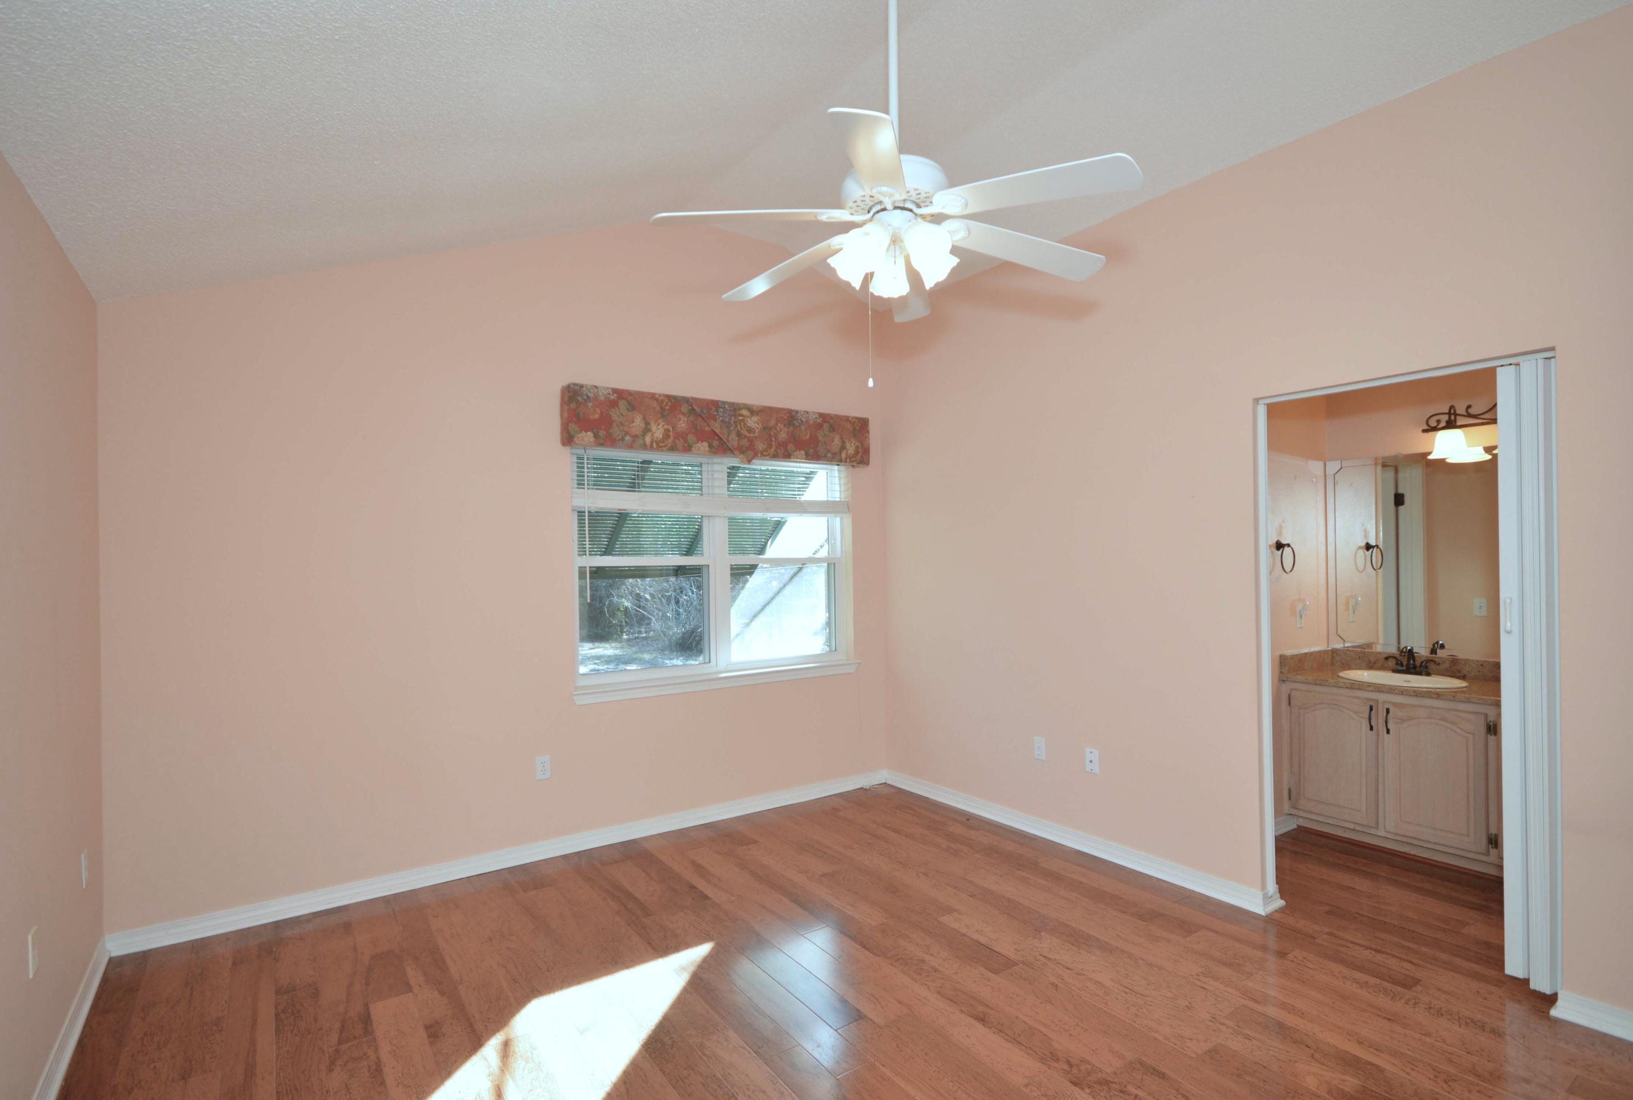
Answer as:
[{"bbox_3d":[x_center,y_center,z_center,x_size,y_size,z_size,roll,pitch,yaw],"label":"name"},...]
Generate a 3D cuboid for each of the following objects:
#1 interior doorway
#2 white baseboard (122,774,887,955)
[{"bbox_3d":[2.096,0.418,2.827,0.140,2.080,0.910,0,-1,-35],"label":"interior doorway"},{"bbox_3d":[-1.080,1.456,3.947,3.760,0.086,0.017,0,-1,-35],"label":"white baseboard"}]

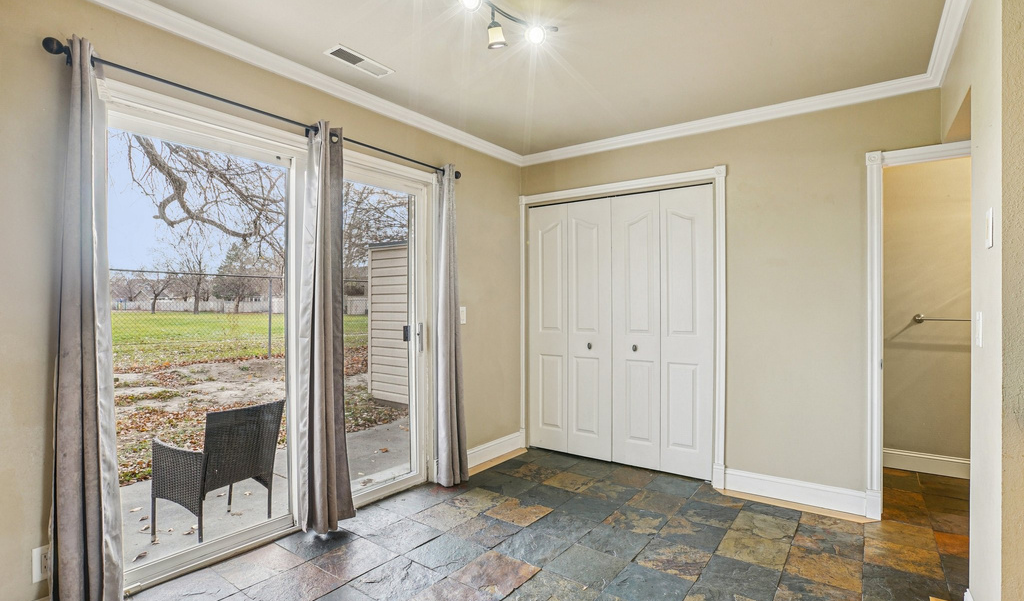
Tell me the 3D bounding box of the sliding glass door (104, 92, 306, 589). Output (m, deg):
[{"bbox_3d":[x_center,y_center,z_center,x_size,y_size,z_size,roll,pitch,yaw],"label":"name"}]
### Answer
[{"bbox_3d":[-1.374,0.209,2.266,0.082,2.009,0.851,0,-1,37],"label":"sliding glass door"}]

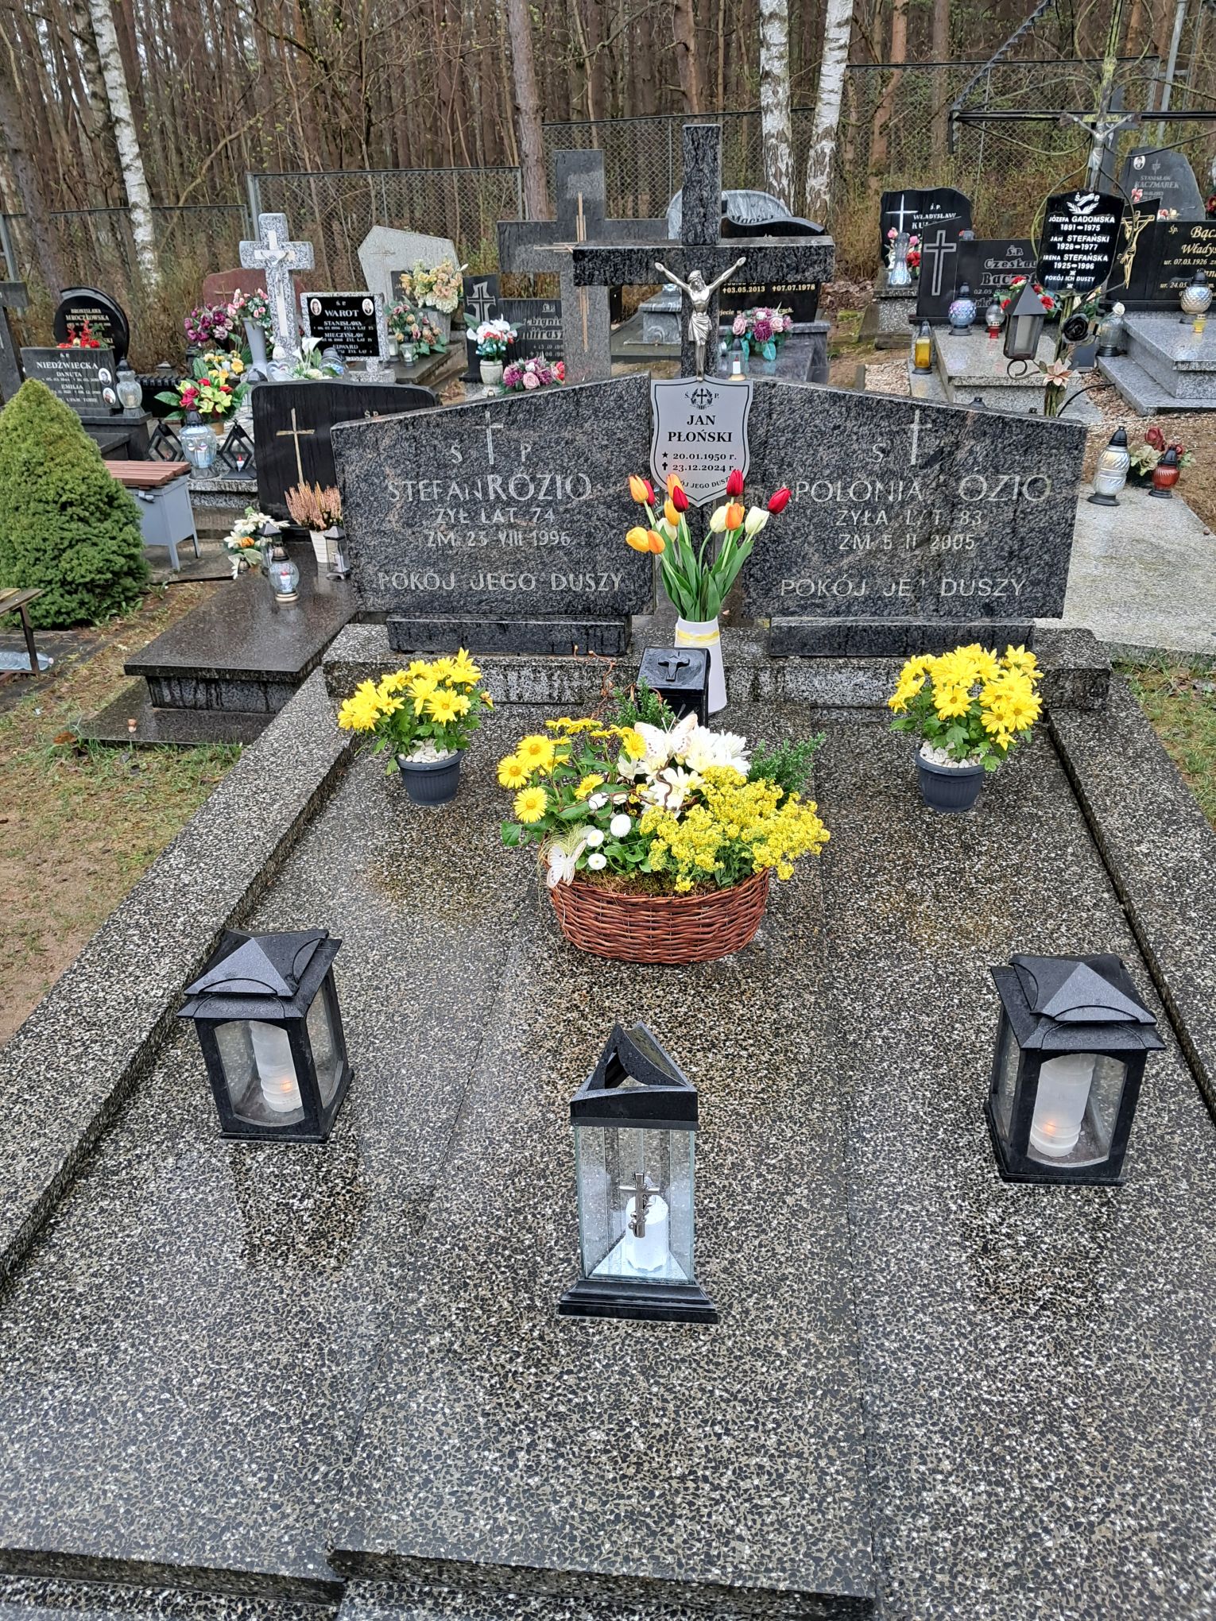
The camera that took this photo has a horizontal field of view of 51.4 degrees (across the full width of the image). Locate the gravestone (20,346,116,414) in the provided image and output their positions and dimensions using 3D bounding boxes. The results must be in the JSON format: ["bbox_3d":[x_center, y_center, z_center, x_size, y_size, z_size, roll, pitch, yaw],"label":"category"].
[{"bbox_3d":[-3.019,-2.421,7.100,0.500,0.340,0.080,-5,26,-6],"label":"gravestone"}]

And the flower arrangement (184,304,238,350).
[{"bbox_3d":[-2.543,-3.095,8.100,0.340,0.290,0.270,-1,25,2],"label":"flower arrangement"}]

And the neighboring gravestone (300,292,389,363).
[{"bbox_3d":[-1.455,-2.659,6.948,0.450,0.358,0.090,3,29,10],"label":"neighboring gravestone"}]

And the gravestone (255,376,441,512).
[{"bbox_3d":[-1.005,-1.393,4.921,0.715,0.535,0.080,3,29,9],"label":"gravestone"}]

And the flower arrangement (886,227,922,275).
[{"bbox_3d":[1.903,-3.574,8.100,0.240,0.290,0.200,4,26,13],"label":"flower arrangement"}]

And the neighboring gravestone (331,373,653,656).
[{"bbox_3d":[-0.240,-0.660,2.756,0.685,0.545,0.085,1,26,7],"label":"neighboring gravestone"}]

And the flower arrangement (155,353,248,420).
[{"bbox_3d":[-1.798,-1.871,5.585,0.380,0.290,0.290,1,29,7],"label":"flower arrangement"}]

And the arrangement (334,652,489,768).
[{"bbox_3d":[-0.353,-0.172,2.284,0.285,0.225,0.250,1,29,7],"label":"arrangement"}]

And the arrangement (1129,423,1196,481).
[{"bbox_3d":[2.077,-1.344,4.750,0.240,0.210,0.200,3,26,10],"label":"arrangement"}]

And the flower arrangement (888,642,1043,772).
[{"bbox_3d":[0.615,-0.160,2.178,0.270,0.225,0.250,1,29,7],"label":"flower arrangement"}]

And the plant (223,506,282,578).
[{"bbox_3d":[-1.326,-1.010,4.702,0.220,0.245,0.200,1,29,7],"label":"plant"}]

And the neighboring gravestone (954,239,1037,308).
[{"bbox_3d":[2.299,-2.967,7.096,0.680,0.480,0.100,3,29,9],"label":"neighboring gravestone"}]

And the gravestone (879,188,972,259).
[{"bbox_3d":[2.183,-4.013,8.700,0.620,0.510,0.090,4,26,13],"label":"gravestone"}]

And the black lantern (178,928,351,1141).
[{"bbox_3d":[-0.426,0.273,1.616,0.157,0.266,0.158,1,29,6],"label":"black lantern"}]

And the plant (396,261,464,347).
[{"bbox_3d":[-1.194,-3.453,8.591,0.430,0.535,0.350,1,29,7],"label":"plant"}]

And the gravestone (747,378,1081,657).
[{"bbox_3d":[0.590,-0.575,2.494,0.640,0.545,0.120,1,29,7],"label":"gravestone"}]

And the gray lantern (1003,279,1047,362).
[{"bbox_3d":[1.576,-1.843,4.762,0.150,0.300,0.150,13,33,26],"label":"gray lantern"}]

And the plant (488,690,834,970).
[{"bbox_3d":[0.087,0.008,1.896,0.480,0.340,0.330,1,29,7],"label":"plant"}]

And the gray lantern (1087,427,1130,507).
[{"bbox_3d":[1.838,-1.262,4.639,0.125,0.300,0.125,1,29,7],"label":"gray lantern"}]

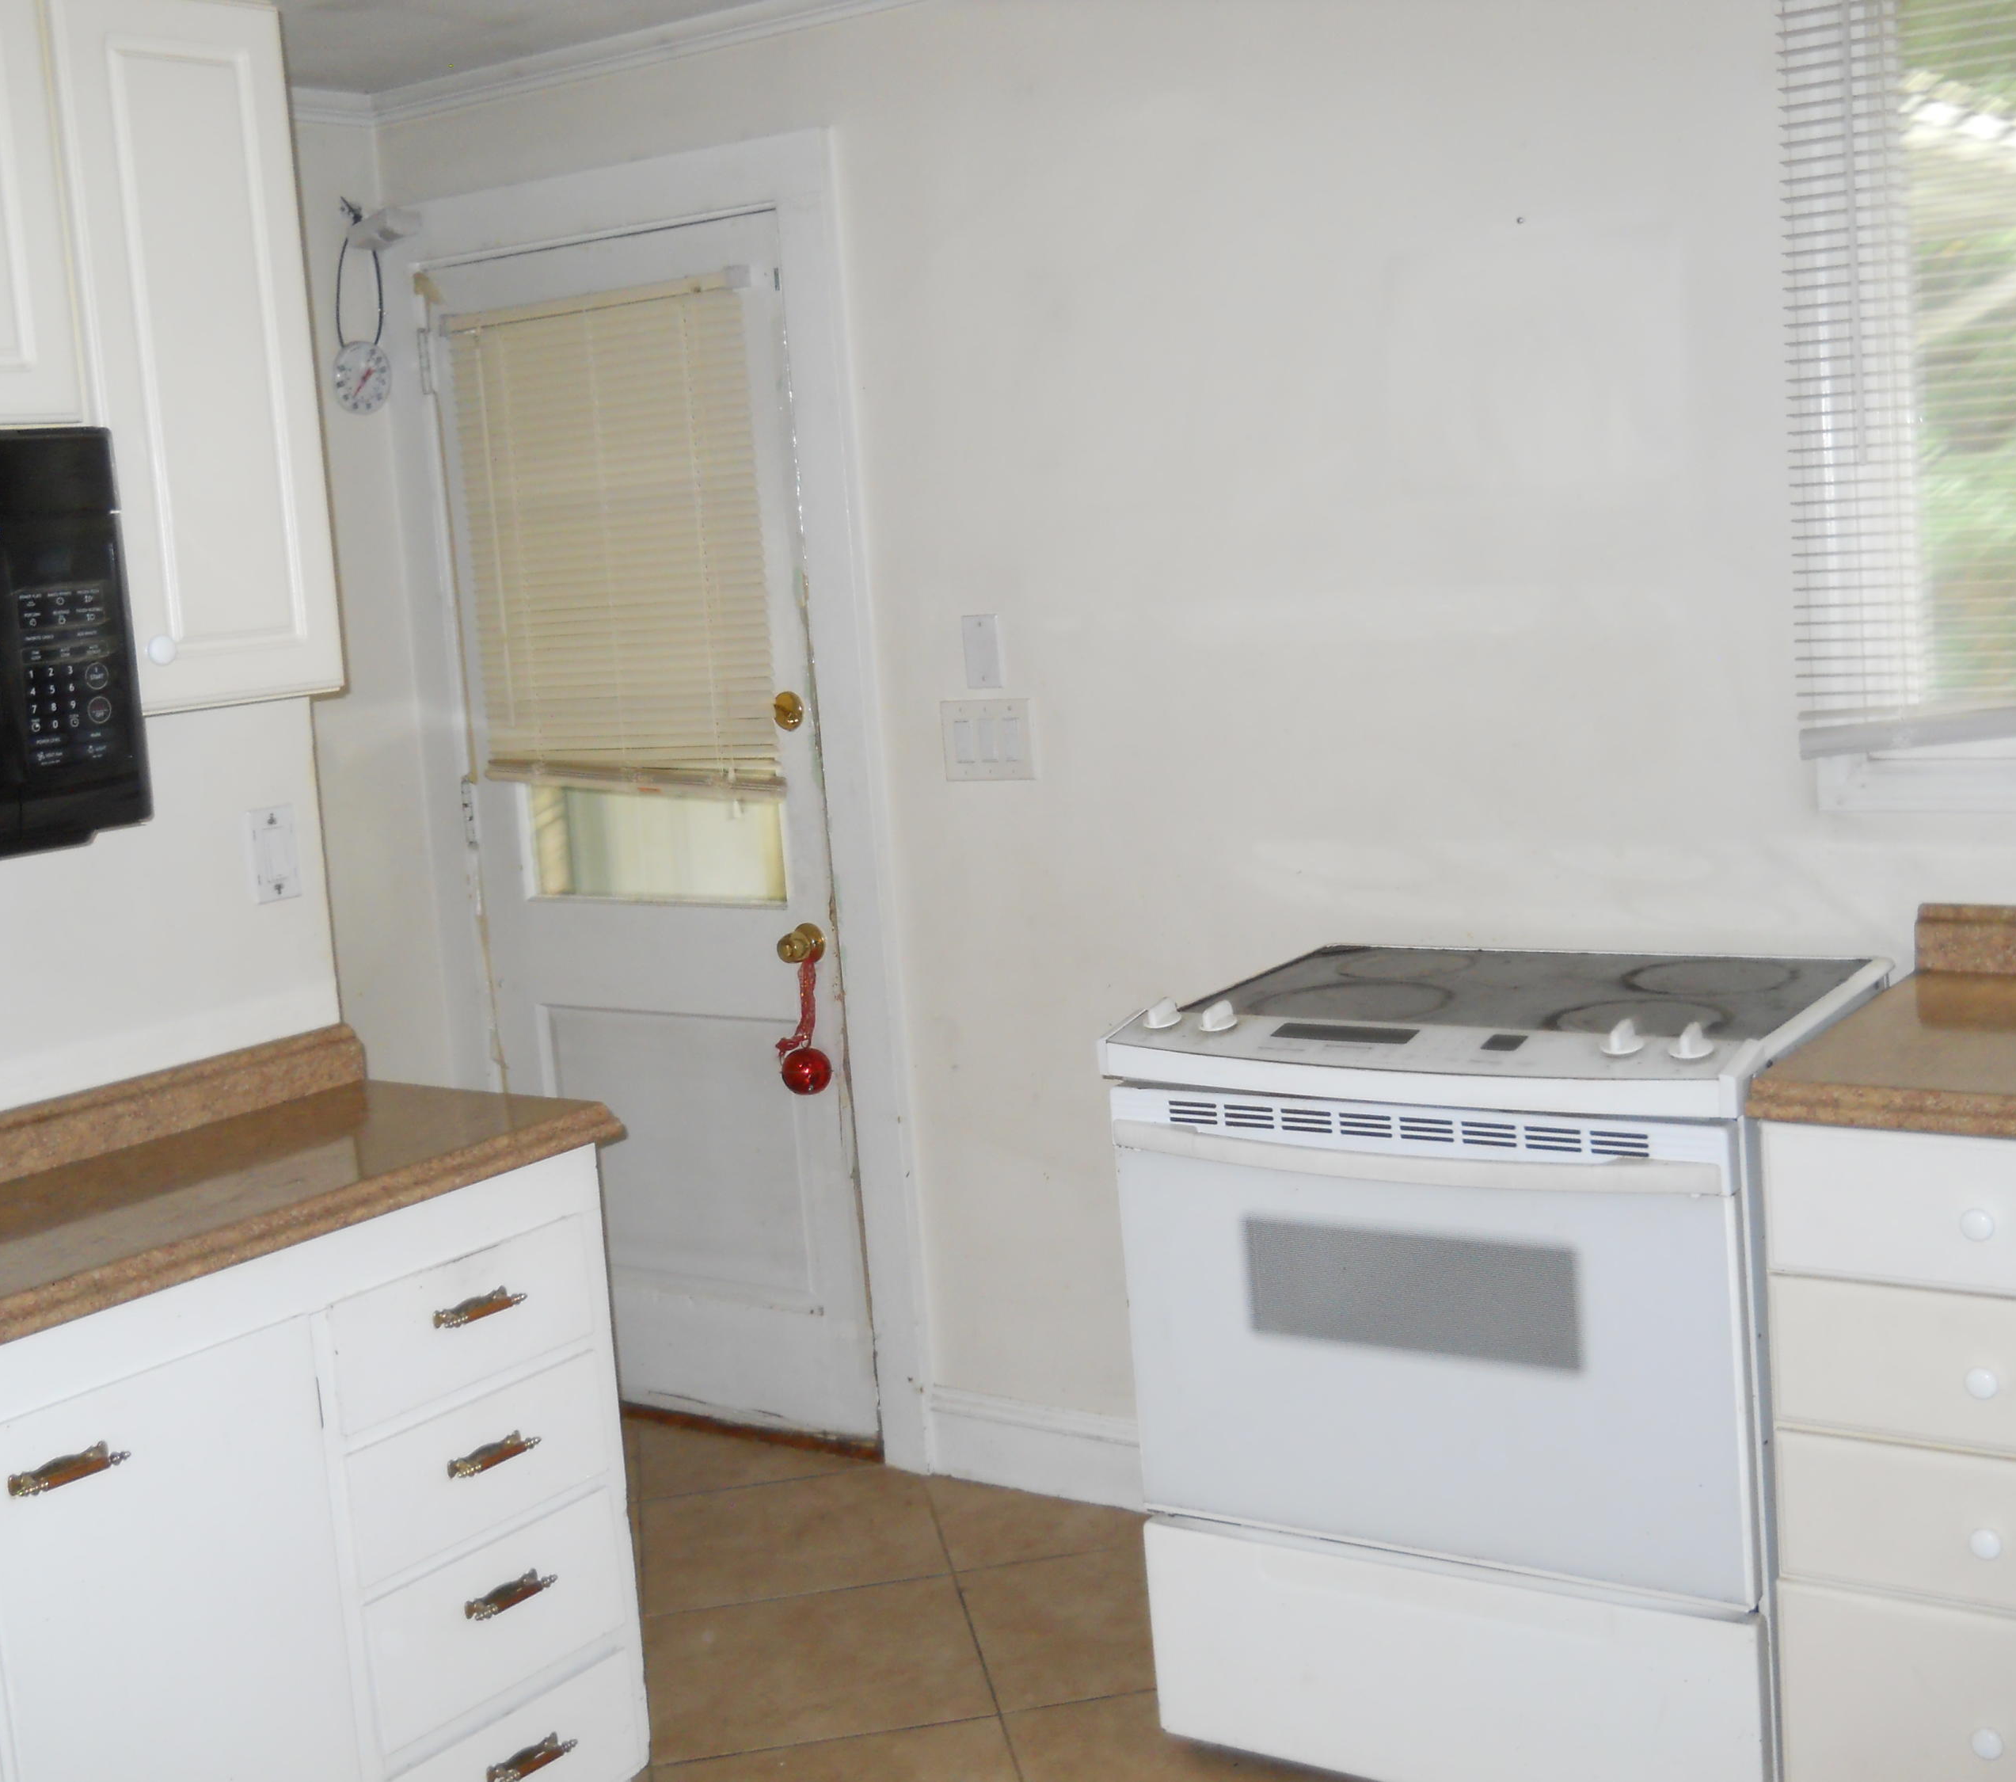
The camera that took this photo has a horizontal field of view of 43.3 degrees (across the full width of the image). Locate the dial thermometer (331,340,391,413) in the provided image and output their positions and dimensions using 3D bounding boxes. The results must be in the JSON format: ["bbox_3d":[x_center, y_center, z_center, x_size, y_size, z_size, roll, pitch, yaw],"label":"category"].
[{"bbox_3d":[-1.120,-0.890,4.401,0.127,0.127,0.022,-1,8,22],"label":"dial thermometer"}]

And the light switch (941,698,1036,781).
[{"bbox_3d":[-0.036,-0.235,3.990,0.167,0.125,0.012,1,9,33],"label":"light switch"}]

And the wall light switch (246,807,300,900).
[{"bbox_3d":[-0.881,-0.045,3.071,0.012,0.113,0.069,1,9,33],"label":"wall light switch"}]

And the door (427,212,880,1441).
[{"bbox_3d":[-0.614,-0.085,4.423,0.797,2.040,0.045,1,9,33],"label":"door"}]

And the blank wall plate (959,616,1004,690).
[{"bbox_3d":[-0.041,-0.373,3.971,0.069,0.114,0.008,1,9,33],"label":"blank wall plate"}]

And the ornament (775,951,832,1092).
[{"bbox_3d":[-0.338,0.220,4.219,0.085,0.243,0.080,-4,8,1],"label":"ornament"}]

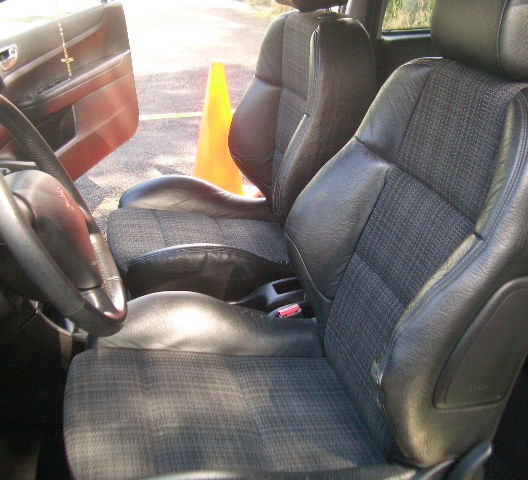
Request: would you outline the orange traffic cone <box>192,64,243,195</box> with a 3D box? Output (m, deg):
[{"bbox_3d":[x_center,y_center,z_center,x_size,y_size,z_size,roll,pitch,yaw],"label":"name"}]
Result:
[{"bbox_3d":[-0.238,-0.550,3.373,0.375,0.715,0.375,9,24,17],"label":"orange traffic cone"}]

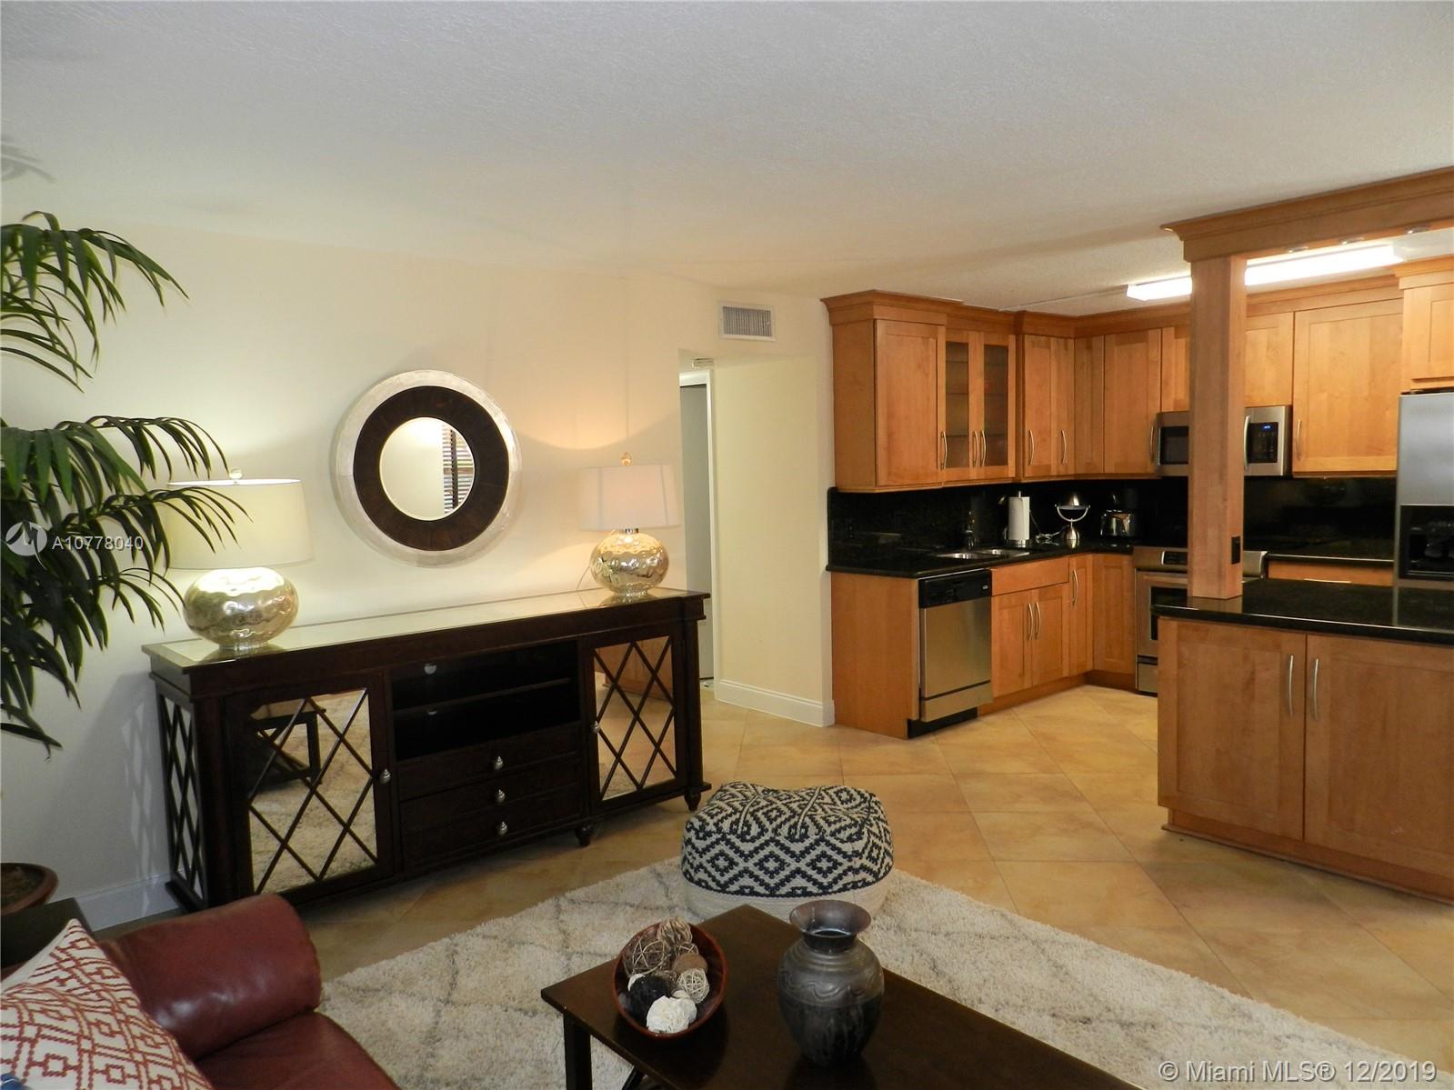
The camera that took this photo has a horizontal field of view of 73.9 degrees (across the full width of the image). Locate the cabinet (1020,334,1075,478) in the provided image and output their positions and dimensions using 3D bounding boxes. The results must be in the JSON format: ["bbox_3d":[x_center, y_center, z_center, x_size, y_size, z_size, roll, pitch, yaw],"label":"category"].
[{"bbox_3d":[2.014,-0.892,6.425,0.600,0.935,0.340,-5,6,-39],"label":"cabinet"}]

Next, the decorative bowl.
[{"bbox_3d":[-0.111,0.863,1.902,0.225,0.105,0.352,-2,5,-2],"label":"decorative bowl"}]

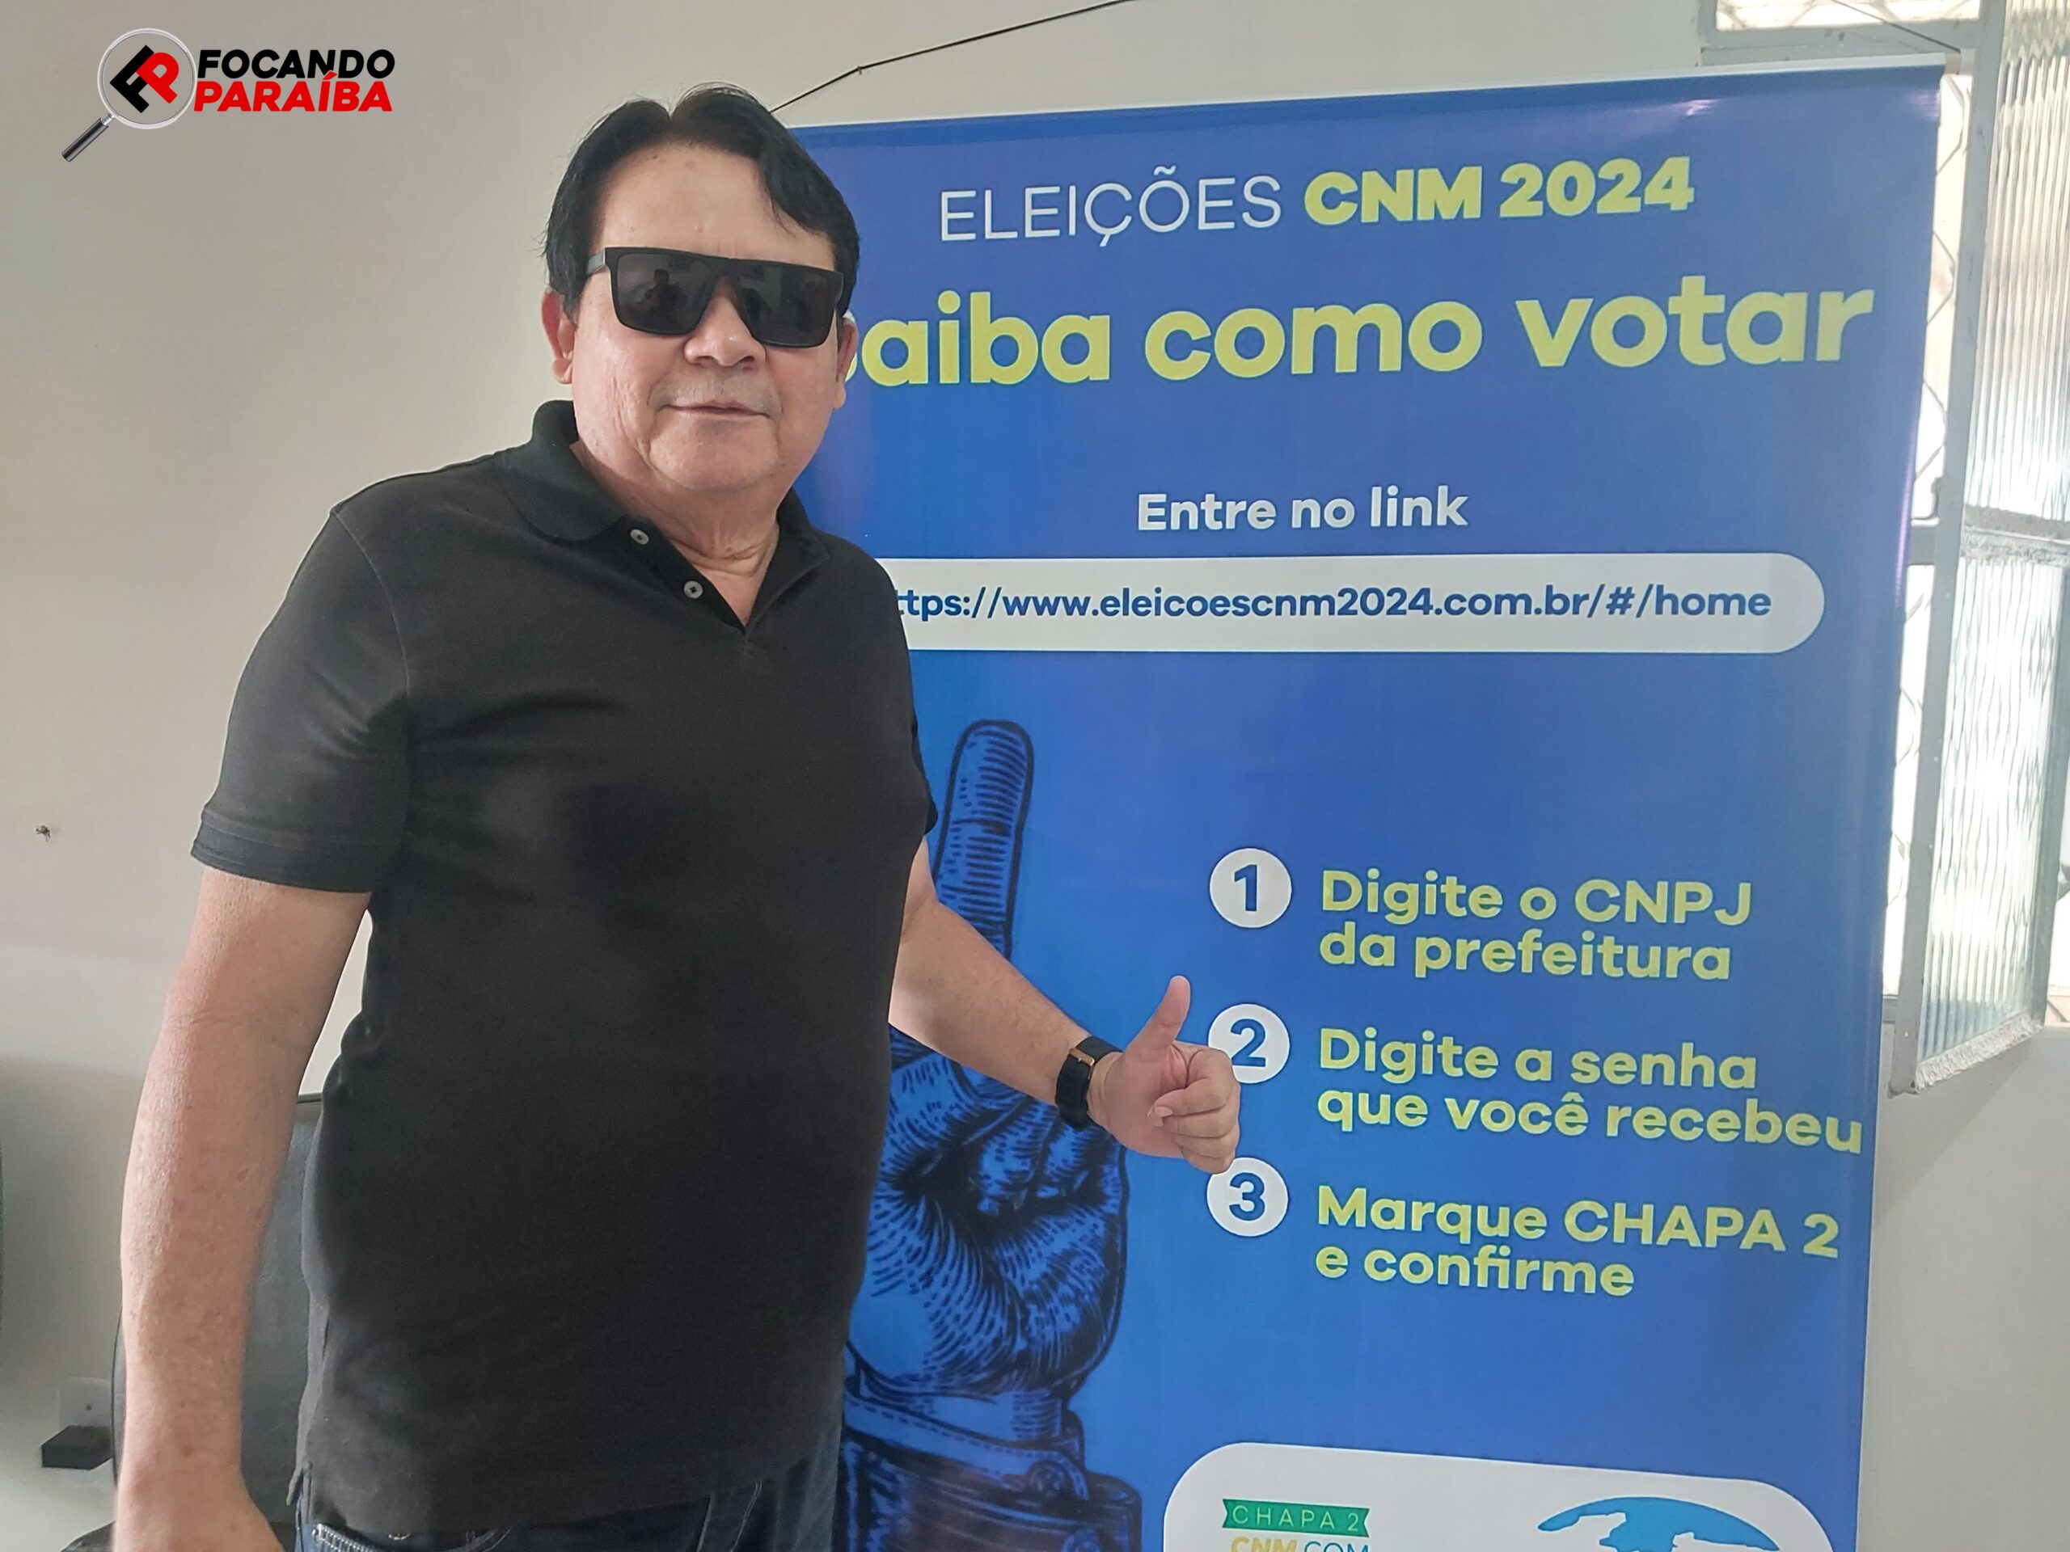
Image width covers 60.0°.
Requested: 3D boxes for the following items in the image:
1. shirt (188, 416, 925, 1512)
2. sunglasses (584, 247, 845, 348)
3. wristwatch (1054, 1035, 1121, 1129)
[{"bbox_3d":[-0.269,0.091,1.178,0.530,0.690,0.340,0,5,-35],"label":"shirt"},{"bbox_3d":[-0.207,-0.290,1.128,0.148,0.052,0.150,1,6,-19],"label":"sunglasses"},{"bbox_3d":[0.044,0.207,1.210,0.038,0.065,0.056,19,-18,36],"label":"wristwatch"}]

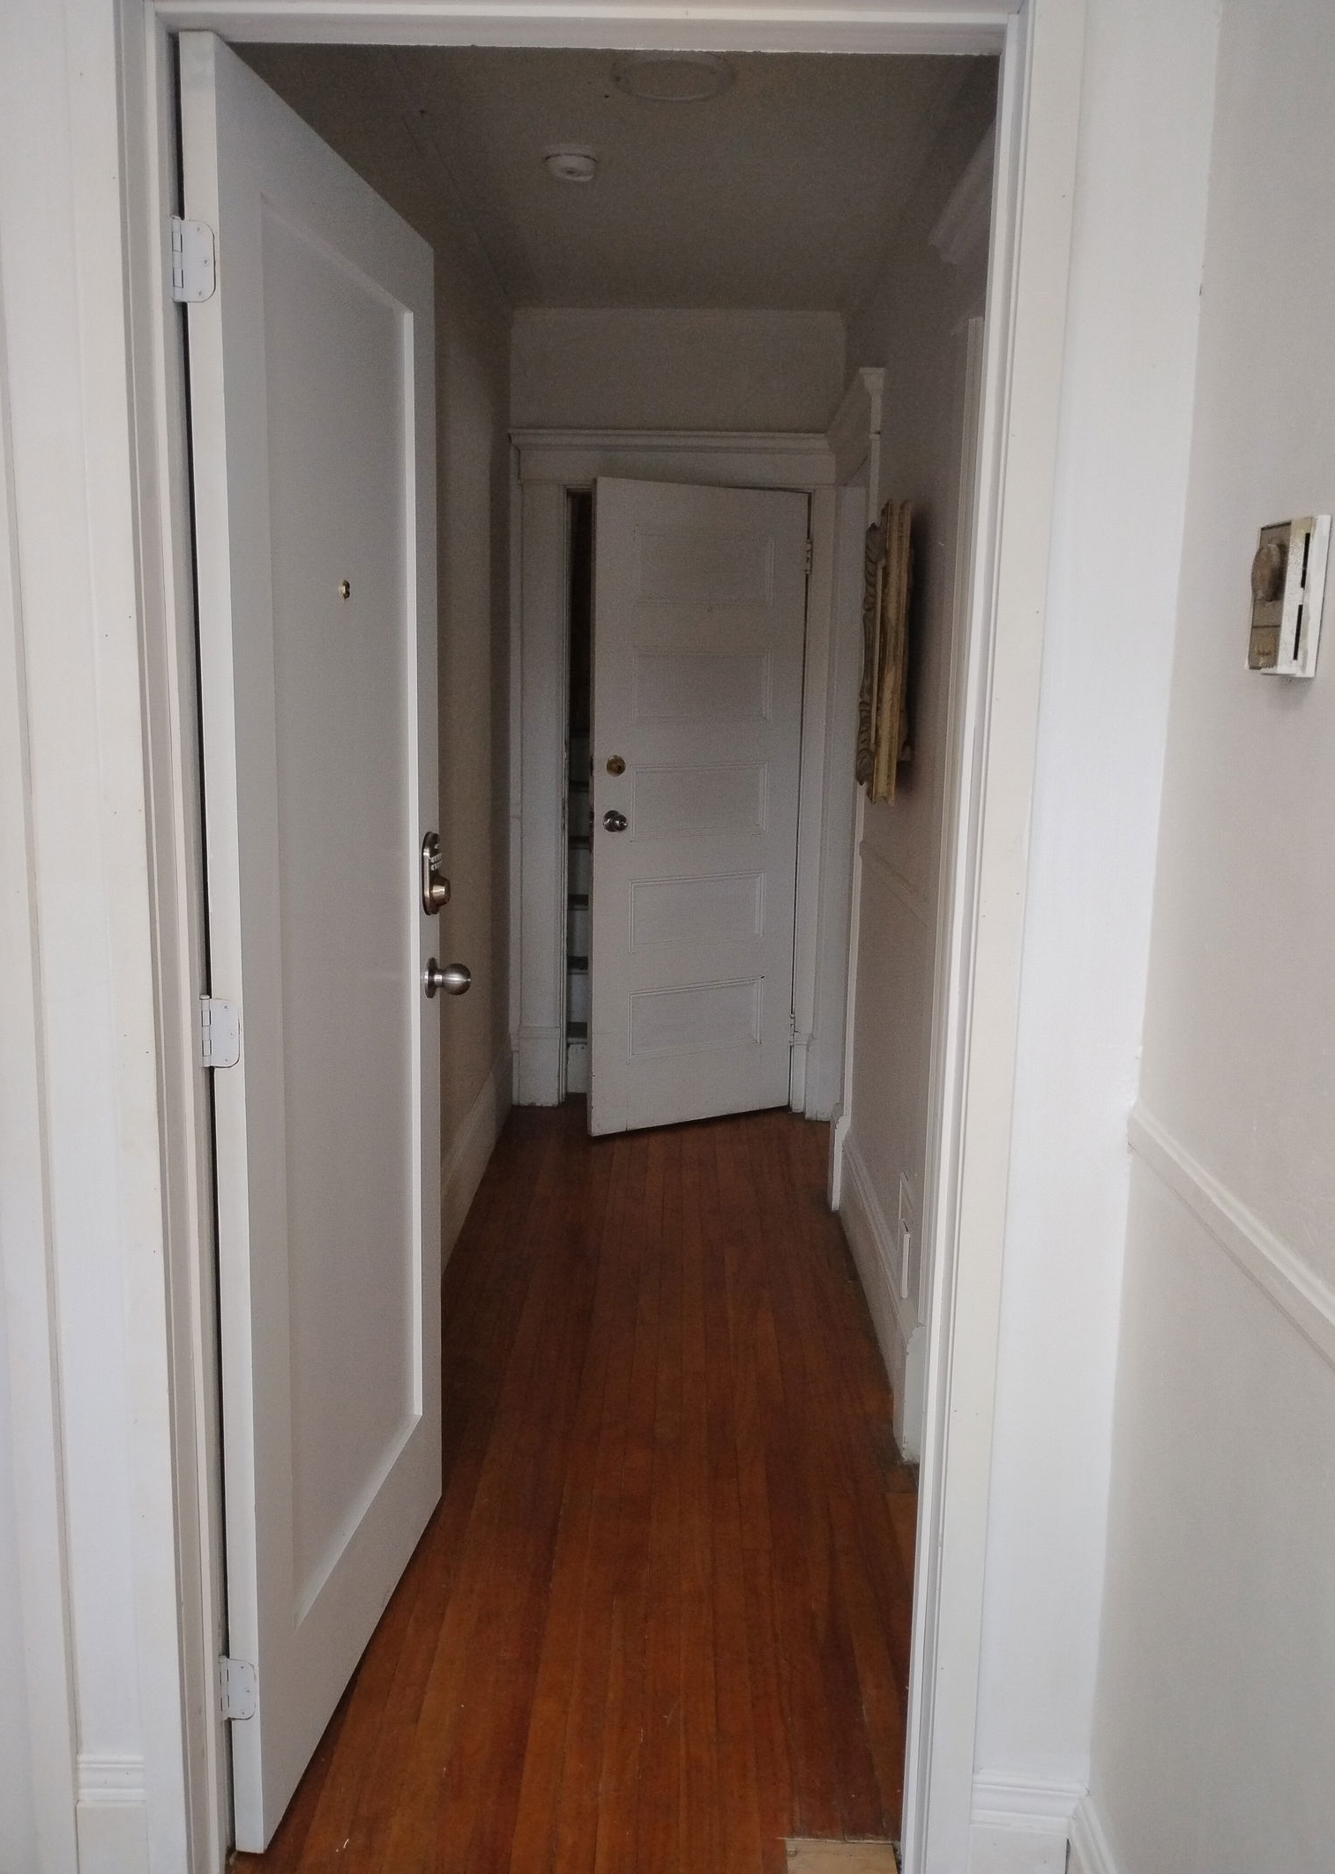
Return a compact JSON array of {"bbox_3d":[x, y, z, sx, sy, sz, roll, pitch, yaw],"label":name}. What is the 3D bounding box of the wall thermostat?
[{"bbox_3d":[0.467,-0.259,1.161,0.040,0.117,0.074,1,10,1],"label":"wall thermostat"}]

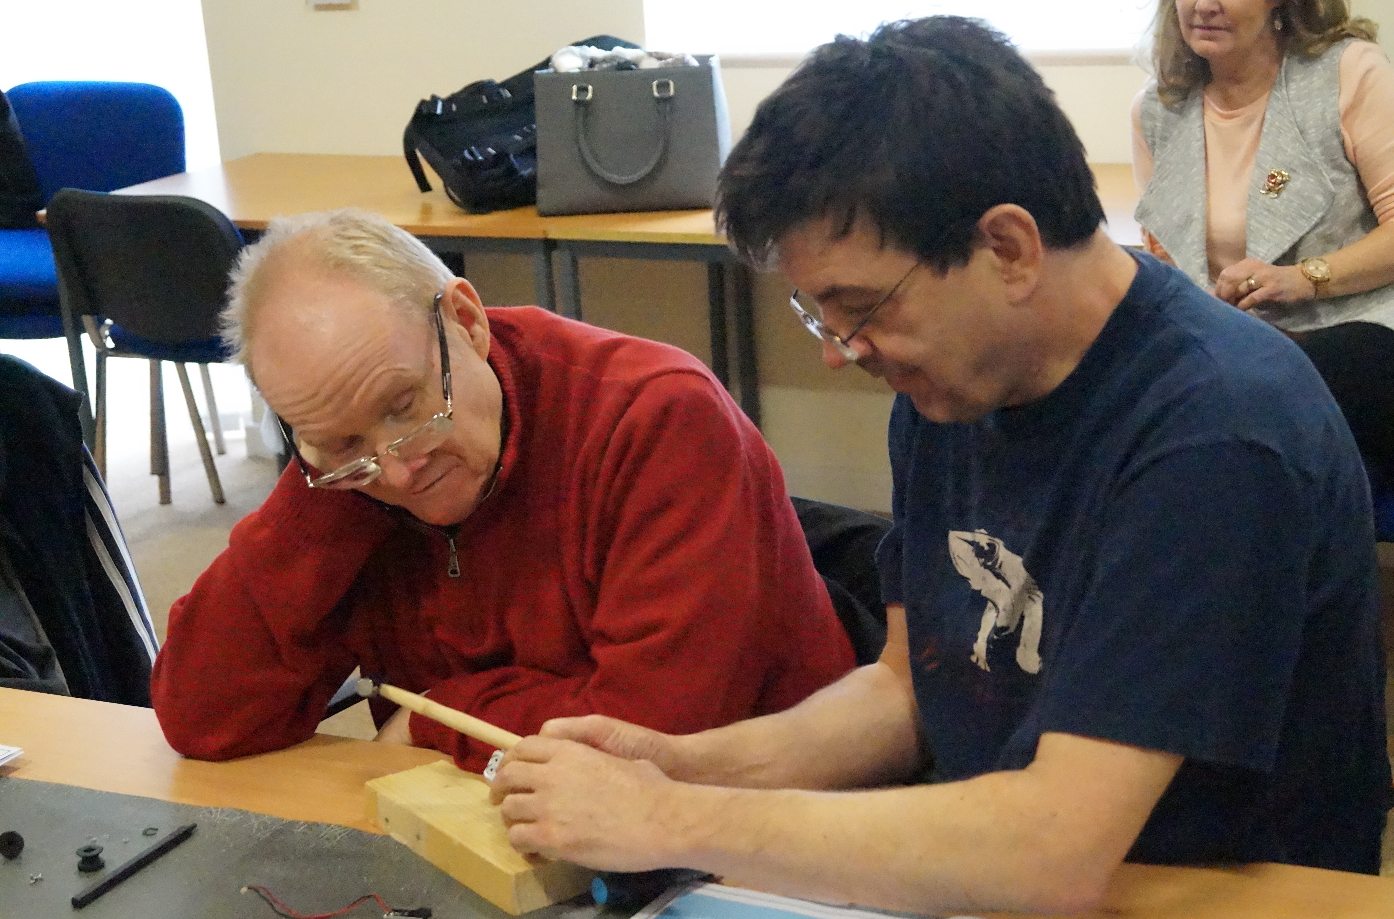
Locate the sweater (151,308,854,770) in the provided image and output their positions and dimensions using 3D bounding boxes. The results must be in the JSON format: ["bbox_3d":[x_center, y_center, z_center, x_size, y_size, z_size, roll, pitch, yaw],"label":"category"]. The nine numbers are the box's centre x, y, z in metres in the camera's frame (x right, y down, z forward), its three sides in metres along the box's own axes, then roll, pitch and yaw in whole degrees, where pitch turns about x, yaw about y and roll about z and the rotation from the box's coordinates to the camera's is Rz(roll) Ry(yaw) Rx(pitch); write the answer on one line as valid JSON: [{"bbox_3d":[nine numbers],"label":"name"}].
[{"bbox_3d":[-0.114,0.158,1.917,0.550,0.530,0.500,4,17,27],"label":"sweater"}]

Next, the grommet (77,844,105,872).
[{"bbox_3d":[-0.452,0.297,1.729,0.021,0.014,0.021,-3,16,0],"label":"grommet"}]

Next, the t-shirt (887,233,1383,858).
[{"bbox_3d":[0.319,0.107,1.700,0.380,0.600,0.460,-14,18,-33],"label":"t-shirt"}]

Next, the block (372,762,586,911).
[{"bbox_3d":[-0.152,0.259,1.617,0.064,0.029,0.204,-14,19,-33],"label":"block"}]

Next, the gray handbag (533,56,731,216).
[{"bbox_3d":[-0.126,-0.595,4.254,0.330,0.265,0.150,-1,16,11],"label":"gray handbag"}]

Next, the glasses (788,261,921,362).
[{"bbox_3d":[0.135,-0.129,1.531,0.140,0.040,0.133,-40,23,2],"label":"glasses"}]

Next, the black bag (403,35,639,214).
[{"bbox_3d":[-0.331,-0.641,4.420,0.410,0.280,0.260,-1,16,11],"label":"black bag"}]

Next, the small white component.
[{"bbox_3d":[-0.139,0.210,1.600,0.016,0.025,0.014,1,16,17],"label":"small white component"}]

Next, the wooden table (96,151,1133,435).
[{"bbox_3d":[-0.067,-0.167,4.543,2.420,0.720,0.795,4,17,27],"label":"wooden table"}]

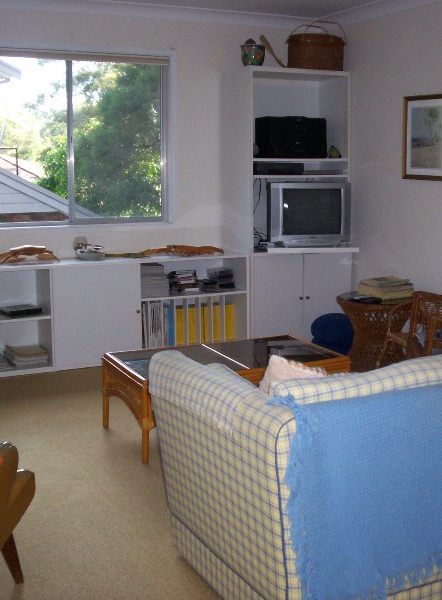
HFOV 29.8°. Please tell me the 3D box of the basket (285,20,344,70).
[{"bbox_3d":[0.704,-1.870,6.177,0.416,0.393,0.312,-4,10,-24],"label":"basket"}]

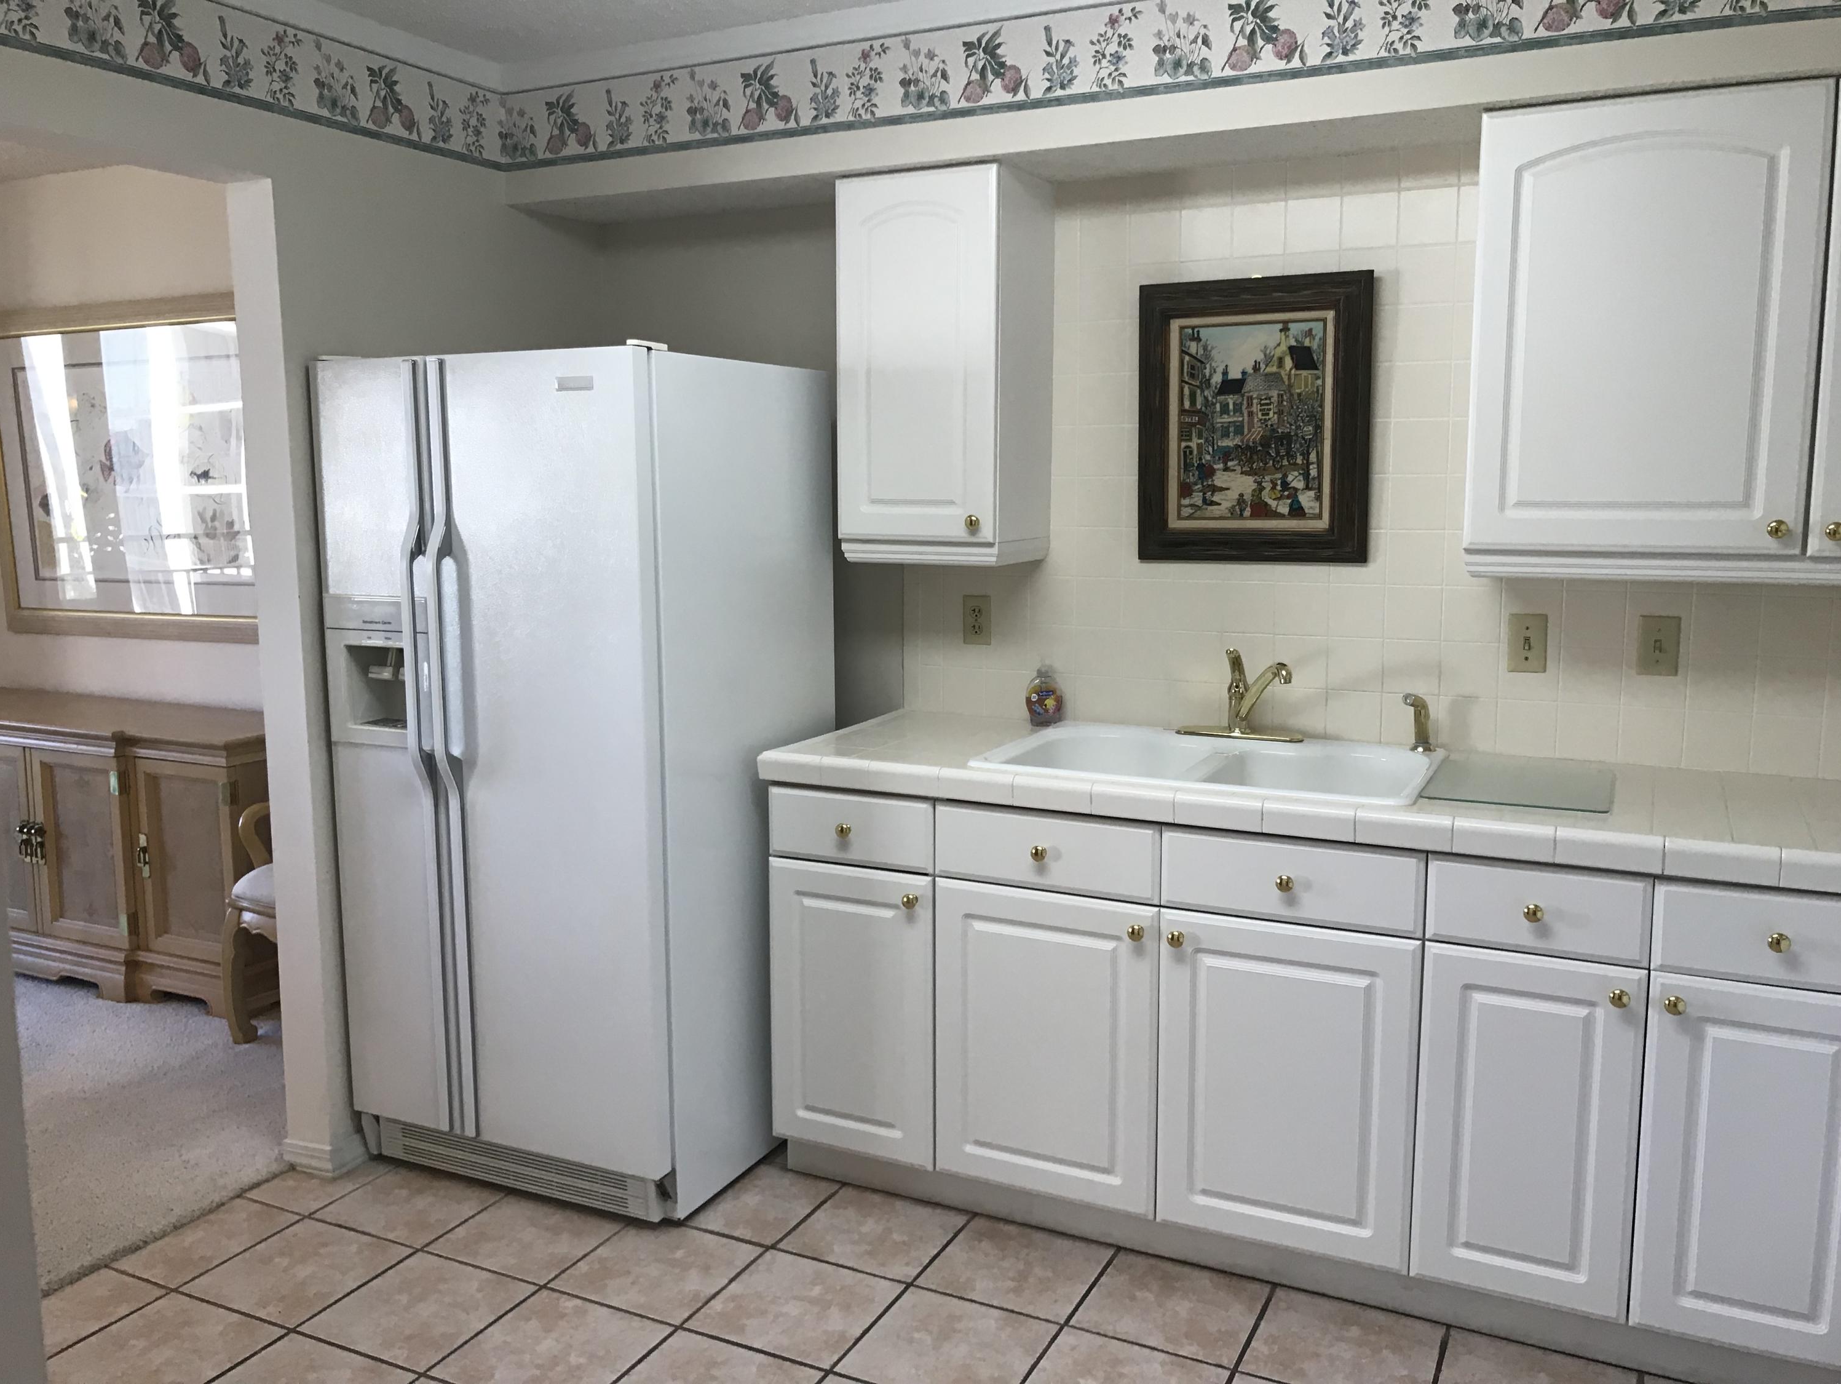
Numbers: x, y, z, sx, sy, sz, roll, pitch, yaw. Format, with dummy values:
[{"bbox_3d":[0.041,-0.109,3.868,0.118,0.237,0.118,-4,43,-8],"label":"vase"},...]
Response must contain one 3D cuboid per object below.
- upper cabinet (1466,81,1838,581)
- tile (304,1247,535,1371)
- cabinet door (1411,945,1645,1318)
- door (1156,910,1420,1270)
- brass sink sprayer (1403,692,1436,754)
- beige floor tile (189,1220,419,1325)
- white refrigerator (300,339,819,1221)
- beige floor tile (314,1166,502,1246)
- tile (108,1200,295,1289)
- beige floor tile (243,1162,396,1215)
[{"bbox_3d":[1.290,-0.612,2.676,0.527,0.805,0.313,4,9,26],"label":"upper cabinet"},{"bbox_3d":[-0.916,1.138,2.740,0.300,0.010,0.300,4,9,26],"label":"tile"},{"bbox_3d":[1.010,0.727,2.490,0.340,0.603,0.025,4,9,26],"label":"cabinet door"},{"bbox_3d":[0.650,0.703,2.665,0.453,0.603,0.025,4,9,26],"label":"door"},{"bbox_3d":[1.000,0.060,2.984,0.074,0.115,0.052,-5,9,-31],"label":"brass sink sprayer"},{"bbox_3d":[-1.193,1.119,2.874,0.300,0.010,0.300,4,9,26],"label":"beige floor tile"},{"bbox_3d":[-0.745,0.154,3.368,0.826,1.755,0.800,4,9,26],"label":"white refrigerator"},{"bbox_3d":[-1.037,1.057,3.087,0.297,0.010,0.297,4,9,26],"label":"beige floor tile"},{"bbox_3d":[-1.423,1.103,2.985,0.193,0.010,0.300,4,9,26],"label":"tile"},{"bbox_3d":[-1.264,1.042,3.198,0.196,0.010,0.297,4,9,26],"label":"beige floor tile"}]

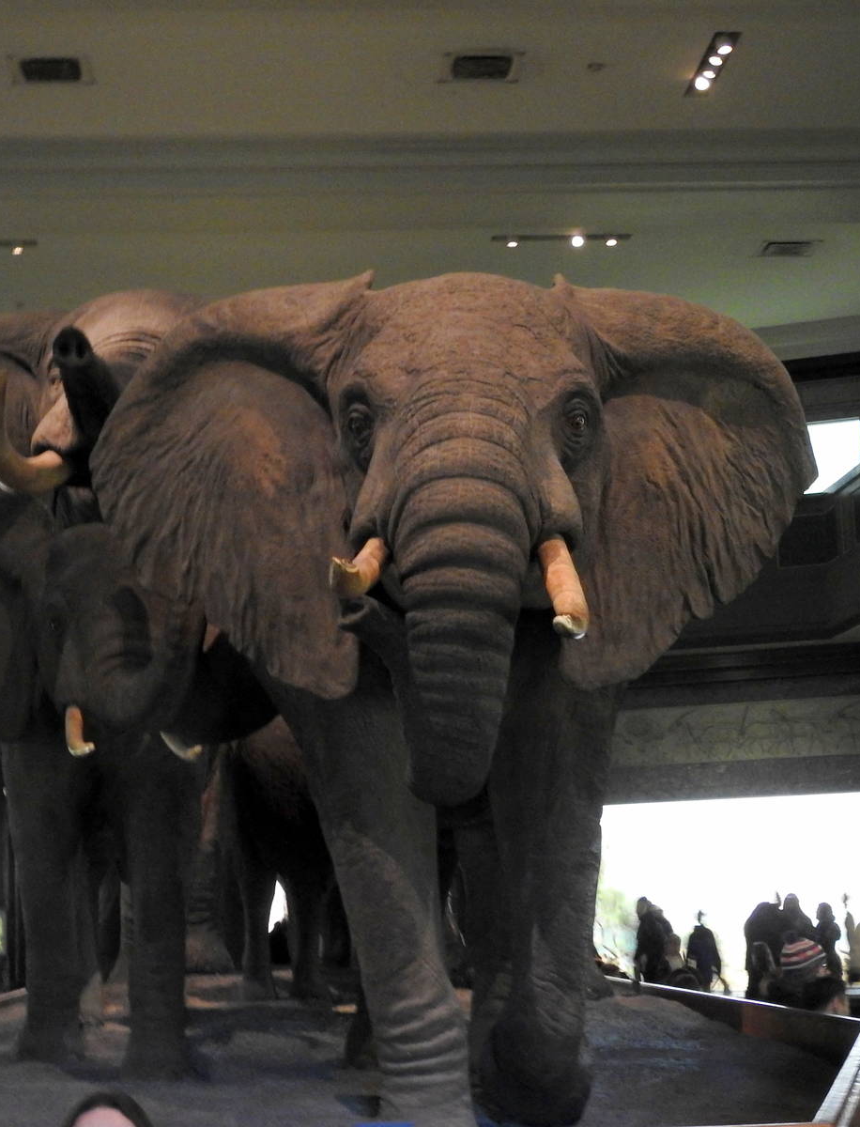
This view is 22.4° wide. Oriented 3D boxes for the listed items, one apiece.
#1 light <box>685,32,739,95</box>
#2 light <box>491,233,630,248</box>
[{"bbox_3d":[2.527,-4.483,19.564,0.220,0.140,1.500,-1,-9,-4],"label":"light"},{"bbox_3d":[1.449,-3.649,24.534,1.550,0.140,0.220,-1,-9,-4],"label":"light"}]

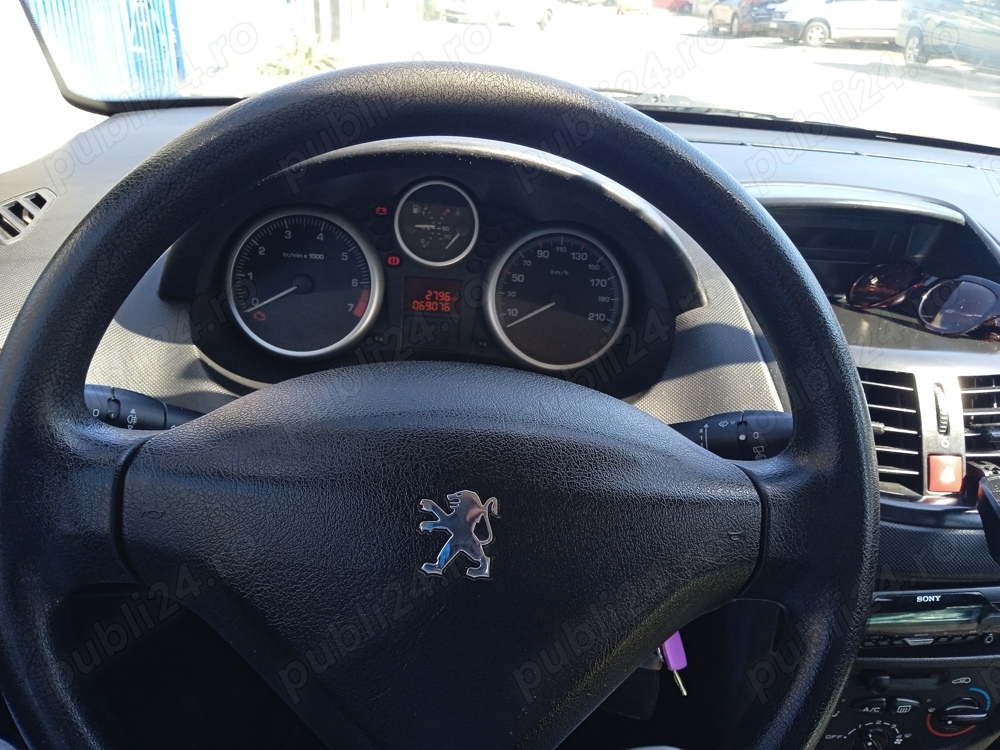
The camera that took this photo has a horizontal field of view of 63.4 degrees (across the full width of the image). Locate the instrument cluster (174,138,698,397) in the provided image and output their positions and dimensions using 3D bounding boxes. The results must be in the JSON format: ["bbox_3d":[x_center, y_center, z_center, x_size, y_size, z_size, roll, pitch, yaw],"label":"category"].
[{"bbox_3d":[-0.044,-0.069,0.545,0.322,0.162,0.120,1,11,-5],"label":"instrument cluster"}]

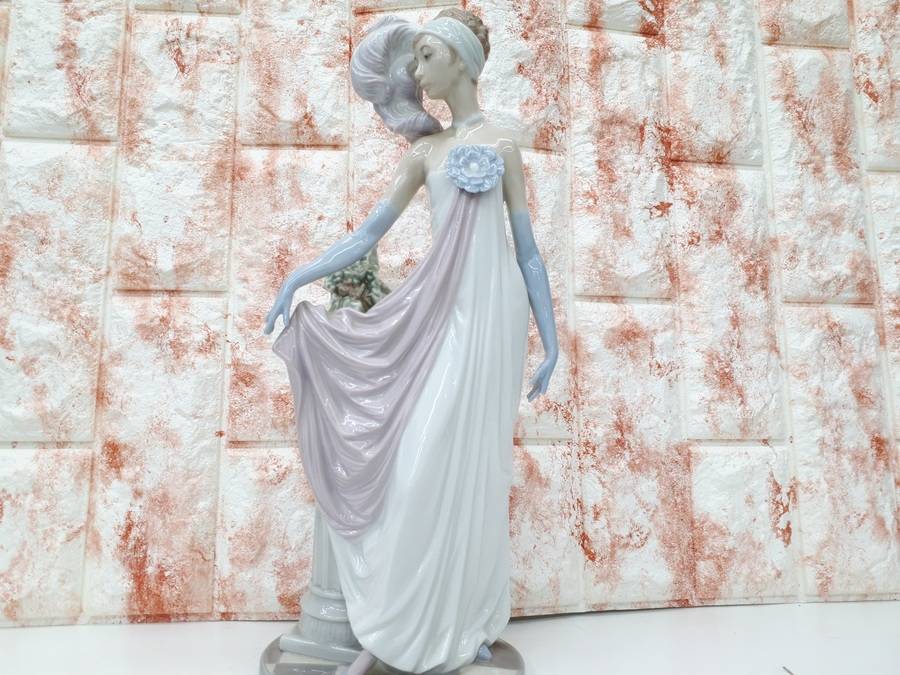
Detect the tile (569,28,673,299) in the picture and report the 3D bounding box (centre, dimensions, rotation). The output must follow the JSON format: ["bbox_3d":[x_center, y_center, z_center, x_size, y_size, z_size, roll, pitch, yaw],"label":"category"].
[{"bbox_3d":[0.122,-0.129,0.503,0.070,0.206,0.012,1,-10,-6],"label":"tile"}]

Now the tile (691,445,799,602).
[{"bbox_3d":[0.198,0.124,0.469,0.071,0.103,0.012,1,-10,-6],"label":"tile"}]

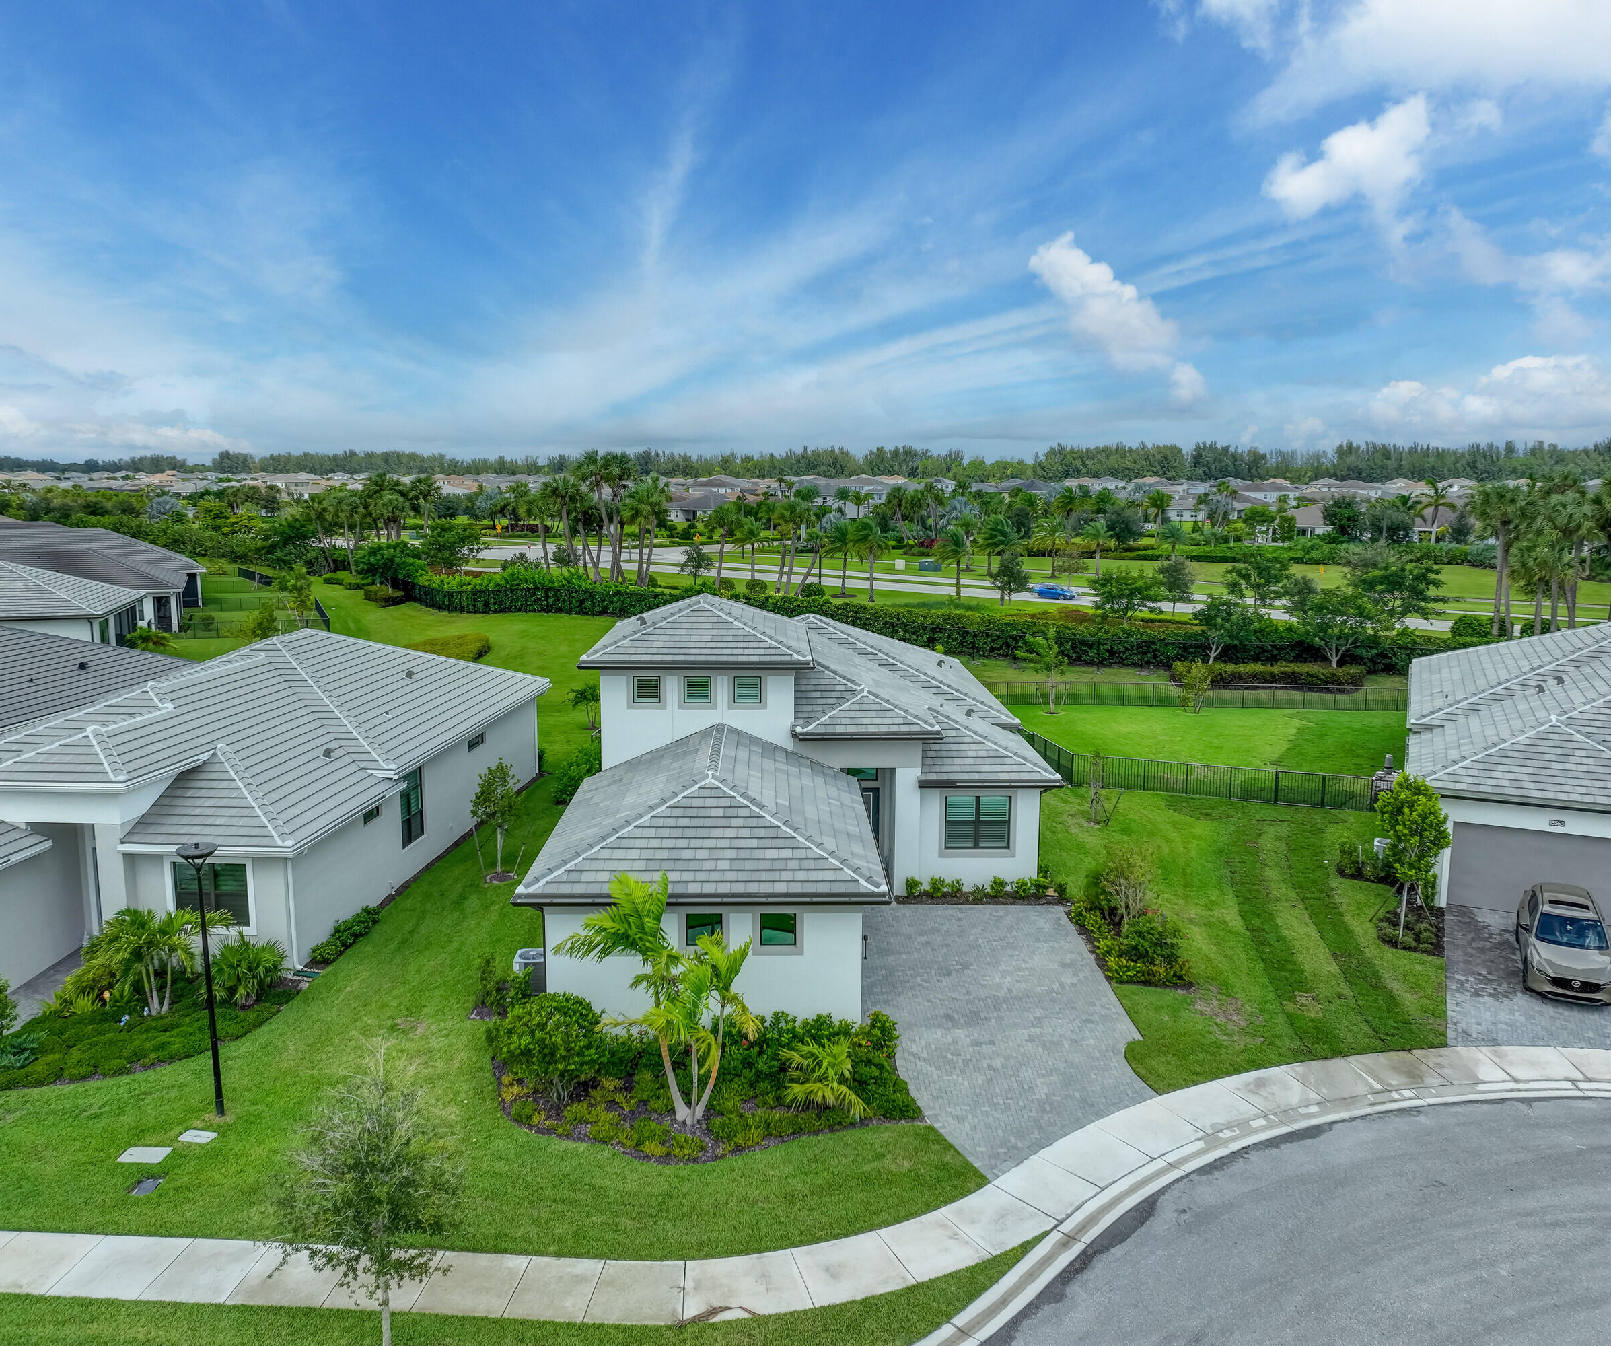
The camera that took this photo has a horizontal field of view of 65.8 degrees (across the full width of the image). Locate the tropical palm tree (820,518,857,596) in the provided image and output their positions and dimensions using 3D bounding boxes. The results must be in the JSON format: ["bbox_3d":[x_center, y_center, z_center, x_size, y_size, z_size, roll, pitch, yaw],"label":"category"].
[{"bbox_3d":[3.157,-11.065,119.173,3.490,7.380,3.400,0,10,0],"label":"tropical palm tree"}]

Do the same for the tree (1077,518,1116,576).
[{"bbox_3d":[34.234,-14.467,145.456,4.300,6.800,4.300,0,9,0],"label":"tree"}]

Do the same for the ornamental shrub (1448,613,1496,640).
[{"bbox_3d":[49.636,-3.346,92.840,3.300,2.000,3.200,0,9,0],"label":"ornamental shrub"}]

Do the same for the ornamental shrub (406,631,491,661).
[{"bbox_3d":[-23.379,-1.614,81.822,5.400,1.100,6.000,0,9,0],"label":"ornamental shrub"}]

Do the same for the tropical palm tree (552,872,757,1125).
[{"bbox_3d":[-2.861,6.248,23.627,3.800,4.800,3.300,0,10,0],"label":"tropical palm tree"}]

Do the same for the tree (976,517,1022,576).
[{"bbox_3d":[22.323,-14.593,143.424,4.800,7.200,4.800,0,9,0],"label":"tree"}]

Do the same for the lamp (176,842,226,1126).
[{"bbox_3d":[-11.061,5.755,23.169,0.800,5.400,0.800,0,9,0],"label":"lamp"}]

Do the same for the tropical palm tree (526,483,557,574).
[{"bbox_3d":[-29.397,-15.810,138.780,3.280,10.200,3.400,0,10,0],"label":"tropical palm tree"}]

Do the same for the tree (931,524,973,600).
[{"bbox_3d":[13.399,-10.019,113.777,3.850,7.110,3.600,0,10,0],"label":"tree"}]

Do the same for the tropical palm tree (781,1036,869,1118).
[{"bbox_3d":[0.394,7.681,23.943,1.700,1.400,1.600,0,9,0],"label":"tropical palm tree"}]

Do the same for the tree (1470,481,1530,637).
[{"bbox_3d":[50.872,-8.116,91.089,4.000,11.400,4.000,0,9,0],"label":"tree"}]

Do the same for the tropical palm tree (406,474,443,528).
[{"bbox_3d":[-48.656,-19.730,159.357,4.400,11.060,4.300,0,10,0],"label":"tropical palm tree"}]

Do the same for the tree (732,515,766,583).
[{"bbox_3d":[-5.874,-12.678,128.701,3.480,7.380,3.400,0,10,0],"label":"tree"}]

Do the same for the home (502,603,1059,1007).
[{"bbox_3d":[0.495,1.368,40.972,13.900,8.200,31.500,0,9,-1],"label":"home"}]

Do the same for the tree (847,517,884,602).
[{"bbox_3d":[5.495,-10.280,113.379,3.450,7.760,3.400,0,10,0],"label":"tree"}]

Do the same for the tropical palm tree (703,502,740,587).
[{"bbox_3d":[-8.852,-13.254,130.265,3.900,9.200,3.900,0,9,0],"label":"tropical palm tree"}]

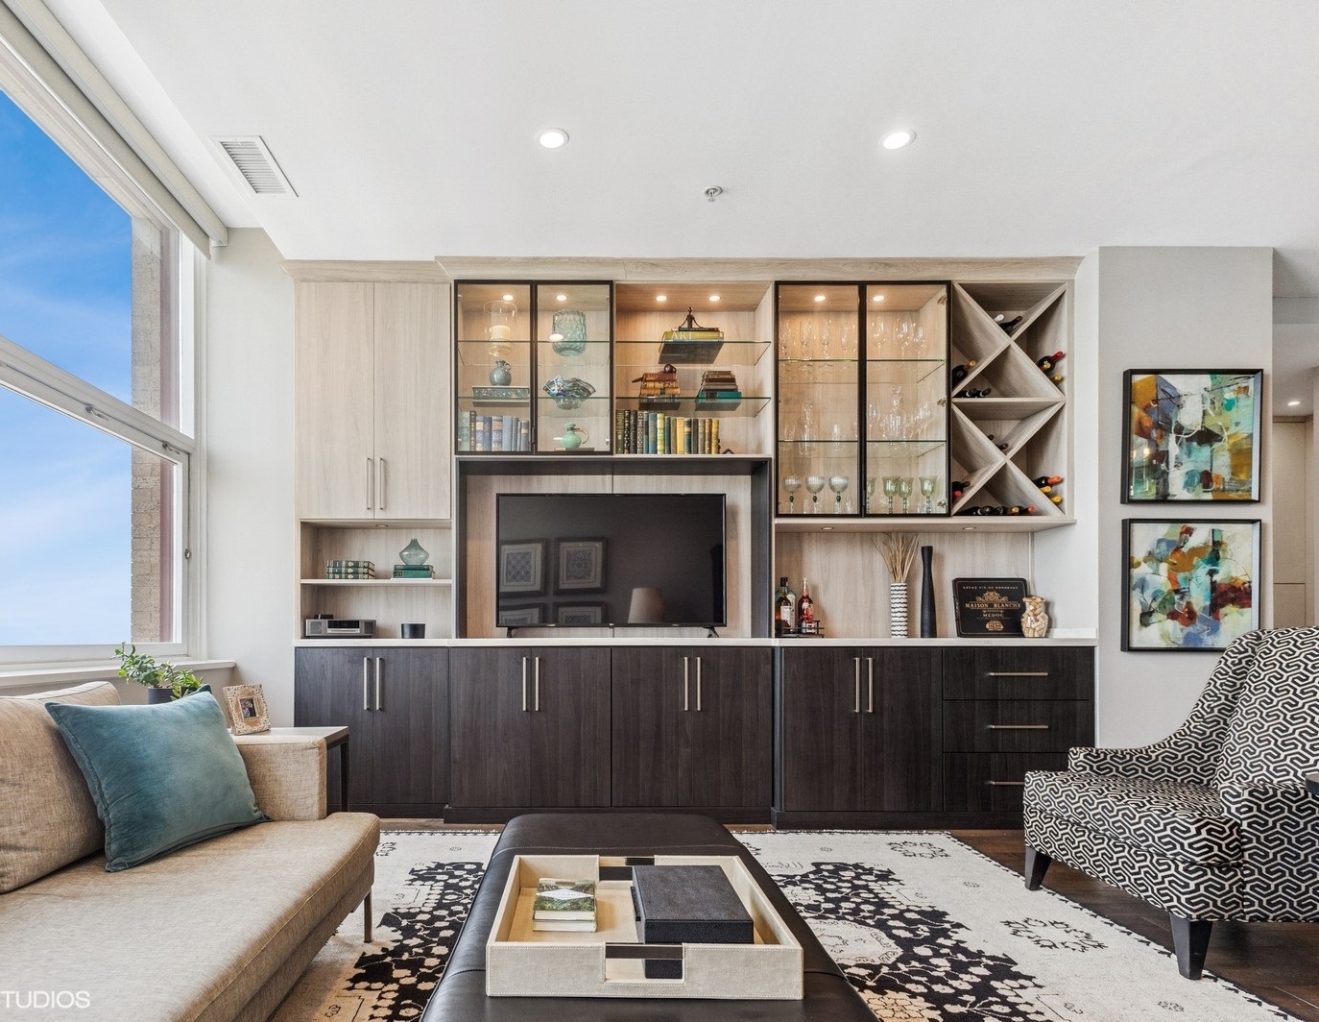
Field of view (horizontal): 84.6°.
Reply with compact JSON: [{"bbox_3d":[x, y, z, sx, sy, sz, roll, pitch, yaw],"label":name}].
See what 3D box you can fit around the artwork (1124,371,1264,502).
[{"bbox_3d":[2.559,-0.357,3.487,0.645,0.637,0.045,0,0,0],"label":"artwork"}]

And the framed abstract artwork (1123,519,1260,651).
[{"bbox_3d":[2.553,0.358,3.487,0.640,0.631,0.045,0,0,0],"label":"framed abstract artwork"}]

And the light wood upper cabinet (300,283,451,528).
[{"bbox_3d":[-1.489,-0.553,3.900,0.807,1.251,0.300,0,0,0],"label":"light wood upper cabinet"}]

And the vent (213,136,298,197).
[{"bbox_3d":[-1.630,-1.380,2.930,0.200,0.040,0.370,0,0,0],"label":"vent"}]

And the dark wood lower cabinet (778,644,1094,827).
[{"bbox_3d":[1.335,1.121,3.781,1.546,0.899,0.490,0,0,0],"label":"dark wood lower cabinet"}]

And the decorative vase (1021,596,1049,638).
[{"bbox_3d":[1.866,0.525,3.600,0.137,0.215,0.130,0,-3,-2],"label":"decorative vase"}]

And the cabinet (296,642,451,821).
[{"bbox_3d":[-1.496,1.160,3.915,0.801,0.888,0.330,0,0,0],"label":"cabinet"}]

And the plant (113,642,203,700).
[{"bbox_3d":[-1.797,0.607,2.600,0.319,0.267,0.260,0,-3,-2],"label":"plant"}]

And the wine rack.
[{"bbox_3d":[1.701,-0.529,3.720,0.602,1.151,0.380,0,-3,-2],"label":"wine rack"}]

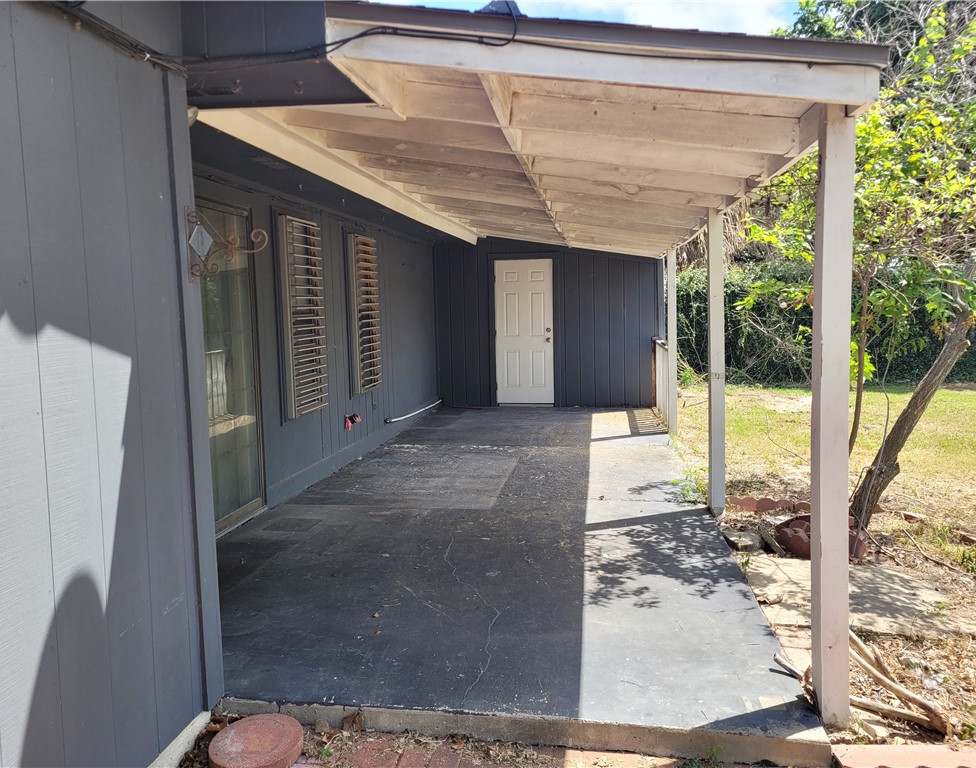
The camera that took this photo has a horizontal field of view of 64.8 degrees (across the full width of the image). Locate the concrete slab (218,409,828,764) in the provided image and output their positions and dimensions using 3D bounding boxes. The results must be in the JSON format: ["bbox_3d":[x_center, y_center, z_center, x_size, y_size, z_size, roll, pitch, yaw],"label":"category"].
[{"bbox_3d":[0.195,0.789,6.724,3.092,0.110,8.175,-1,6,9],"label":"concrete slab"}]

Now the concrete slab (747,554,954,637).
[{"bbox_3d":[1.741,1.049,3.793,0.840,0.070,0.950,-1,6,9],"label":"concrete slab"}]

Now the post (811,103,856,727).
[{"bbox_3d":[1.128,0.112,2.508,0.089,2.045,0.092,-1,6,9],"label":"post"}]

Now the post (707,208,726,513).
[{"bbox_3d":[1.494,-0.137,5.005,0.087,2.025,0.090,-1,6,9],"label":"post"}]

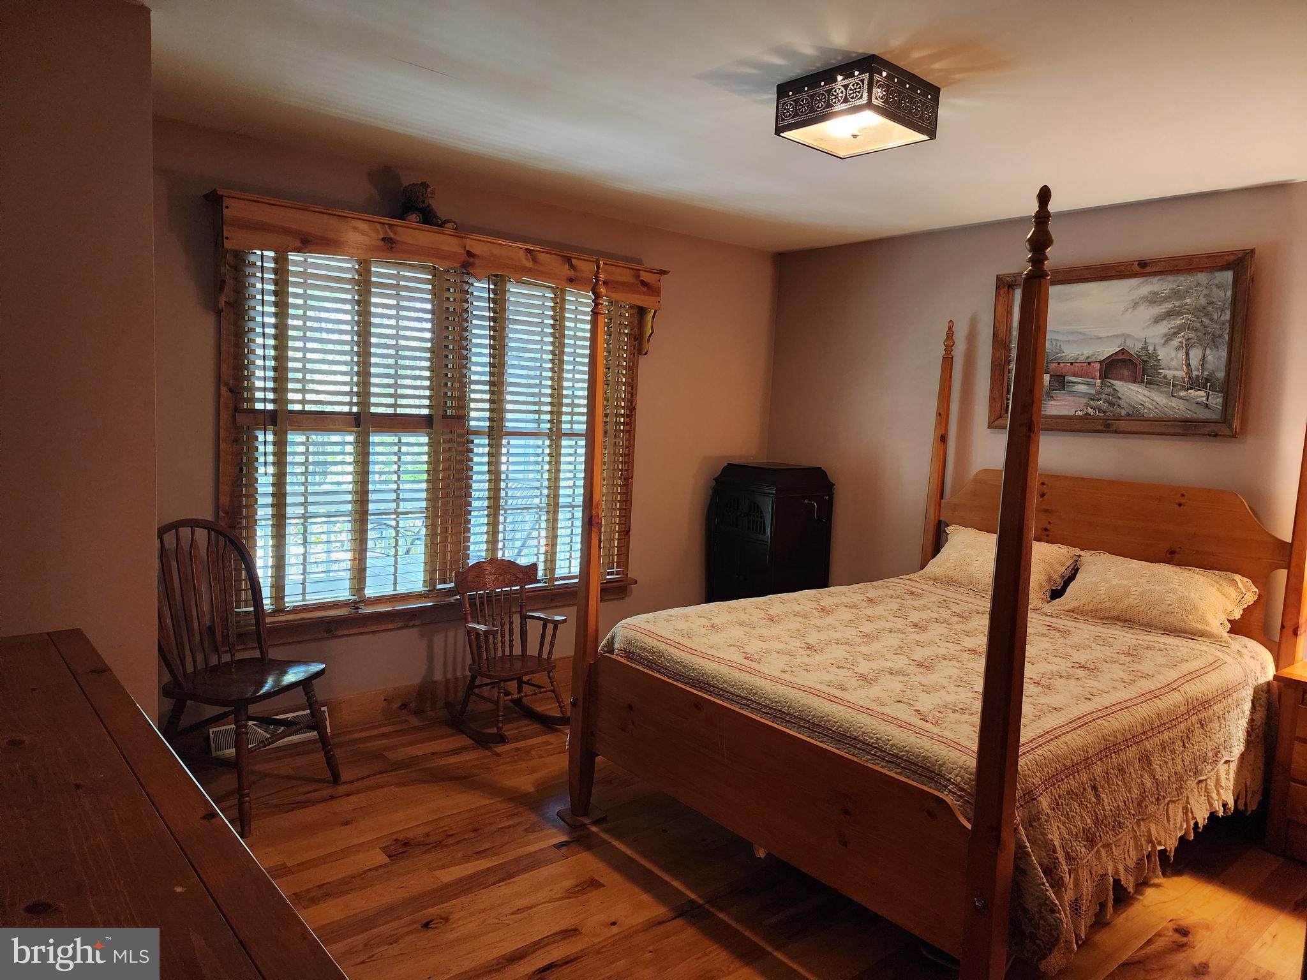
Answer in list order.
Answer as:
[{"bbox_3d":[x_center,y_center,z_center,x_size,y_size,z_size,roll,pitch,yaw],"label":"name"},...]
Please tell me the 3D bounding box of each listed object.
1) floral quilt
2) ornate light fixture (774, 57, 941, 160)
[{"bbox_3d":[1.061,0.794,3.189,2.040,0.540,1.610,-2,7,-40],"label":"floral quilt"},{"bbox_3d":[0.608,-1.122,2.572,0.335,0.136,0.335,-2,7,-40],"label":"ornate light fixture"}]

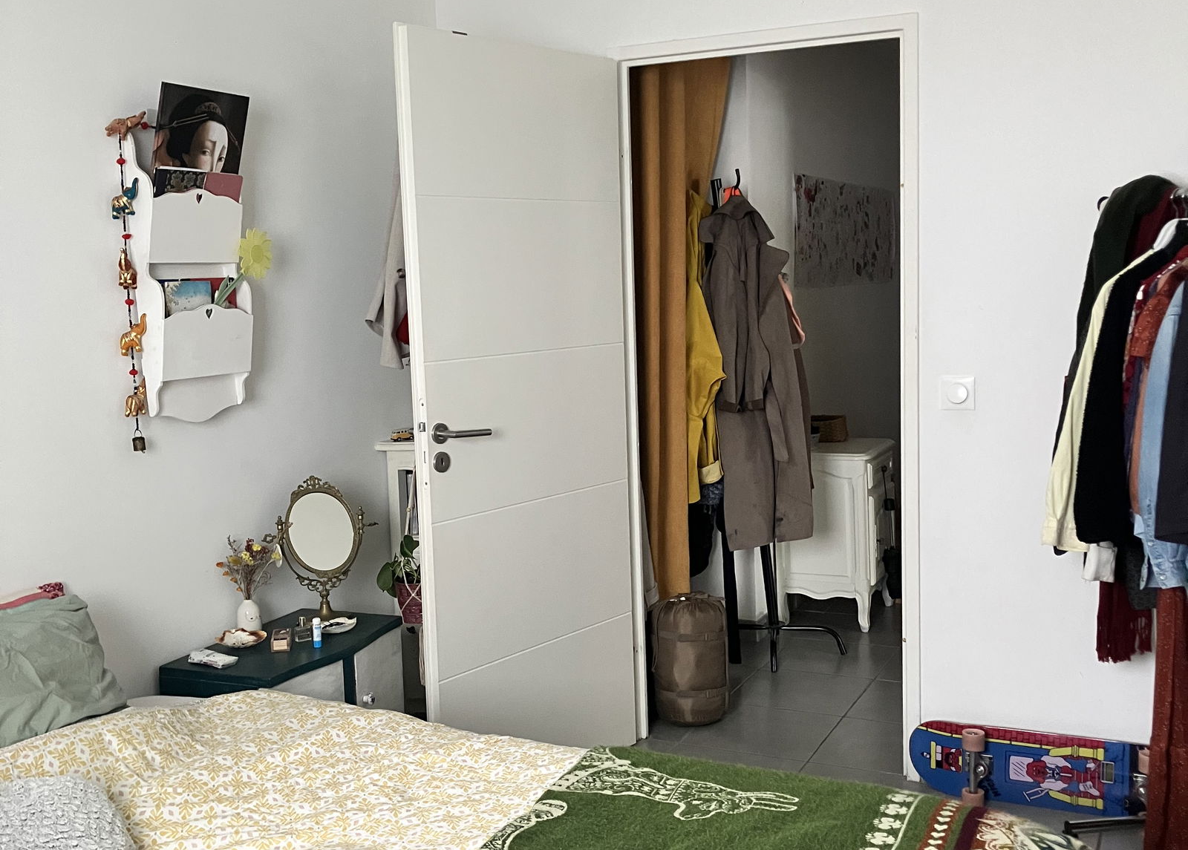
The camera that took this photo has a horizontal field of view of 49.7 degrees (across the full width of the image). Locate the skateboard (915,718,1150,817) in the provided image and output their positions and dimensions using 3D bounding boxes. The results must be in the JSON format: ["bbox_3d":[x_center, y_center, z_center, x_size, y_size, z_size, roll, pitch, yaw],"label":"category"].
[{"bbox_3d":[1.216,0.907,3.325,0.790,0.205,0.135,1,8,26],"label":"skateboard"}]

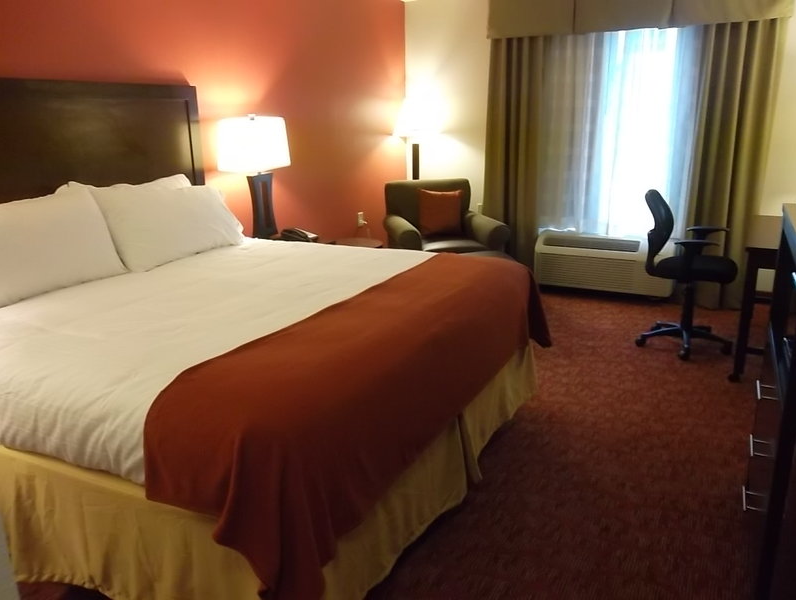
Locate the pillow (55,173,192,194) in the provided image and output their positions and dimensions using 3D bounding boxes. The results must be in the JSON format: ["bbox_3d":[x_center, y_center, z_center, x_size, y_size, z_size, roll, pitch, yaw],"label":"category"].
[{"bbox_3d":[-1.316,-0.383,3.096,0.170,0.420,0.790,-8,10,30],"label":"pillow"}]

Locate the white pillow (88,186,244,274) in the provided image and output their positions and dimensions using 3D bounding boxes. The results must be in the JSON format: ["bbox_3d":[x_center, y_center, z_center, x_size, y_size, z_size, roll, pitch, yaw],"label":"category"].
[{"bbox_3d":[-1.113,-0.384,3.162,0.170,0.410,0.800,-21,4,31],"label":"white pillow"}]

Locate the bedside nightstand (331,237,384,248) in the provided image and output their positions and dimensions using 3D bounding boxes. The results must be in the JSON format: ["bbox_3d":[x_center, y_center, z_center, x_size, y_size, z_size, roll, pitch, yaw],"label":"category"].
[{"bbox_3d":[-0.350,-0.145,4.662,0.520,0.540,0.520,7,18,27],"label":"bedside nightstand"}]

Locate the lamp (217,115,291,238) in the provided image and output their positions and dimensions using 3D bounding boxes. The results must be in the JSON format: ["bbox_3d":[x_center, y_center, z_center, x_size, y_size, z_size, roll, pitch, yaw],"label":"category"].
[{"bbox_3d":[-0.814,-0.699,3.671,0.410,0.740,0.410,7,18,27],"label":"lamp"}]

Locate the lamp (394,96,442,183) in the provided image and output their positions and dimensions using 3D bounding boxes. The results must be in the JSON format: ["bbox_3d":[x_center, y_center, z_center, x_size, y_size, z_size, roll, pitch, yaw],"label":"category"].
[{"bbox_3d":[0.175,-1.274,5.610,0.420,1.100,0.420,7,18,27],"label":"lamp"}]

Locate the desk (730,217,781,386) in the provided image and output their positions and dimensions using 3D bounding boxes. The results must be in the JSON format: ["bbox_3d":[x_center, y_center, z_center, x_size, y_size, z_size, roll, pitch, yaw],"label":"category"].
[{"bbox_3d":[2.406,-0.048,3.824,0.580,0.740,1.380,7,18,27],"label":"desk"}]

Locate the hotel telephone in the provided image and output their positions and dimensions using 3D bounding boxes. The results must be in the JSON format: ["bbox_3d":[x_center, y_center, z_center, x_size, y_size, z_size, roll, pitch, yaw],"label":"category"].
[{"bbox_3d":[-0.652,-0.452,4.055,0.220,0.100,0.200,12,20,38],"label":"hotel telephone"}]

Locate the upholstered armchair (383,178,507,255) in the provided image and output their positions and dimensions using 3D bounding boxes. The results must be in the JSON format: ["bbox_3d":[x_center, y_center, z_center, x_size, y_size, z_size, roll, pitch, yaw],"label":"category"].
[{"bbox_3d":[0.378,-0.485,5.165,0.840,0.900,0.840,-6,17,-17],"label":"upholstered armchair"}]

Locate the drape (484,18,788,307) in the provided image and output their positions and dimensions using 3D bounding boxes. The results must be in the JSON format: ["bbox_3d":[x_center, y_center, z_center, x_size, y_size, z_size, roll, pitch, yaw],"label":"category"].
[{"bbox_3d":[1.712,-1.064,4.999,2.140,2.060,0.160,7,18,27],"label":"drape"}]

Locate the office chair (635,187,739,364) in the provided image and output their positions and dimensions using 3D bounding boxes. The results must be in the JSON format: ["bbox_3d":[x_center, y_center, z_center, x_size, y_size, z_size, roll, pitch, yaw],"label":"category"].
[{"bbox_3d":[1.844,-0.188,3.960,0.560,0.950,0.590,7,18,27],"label":"office chair"}]

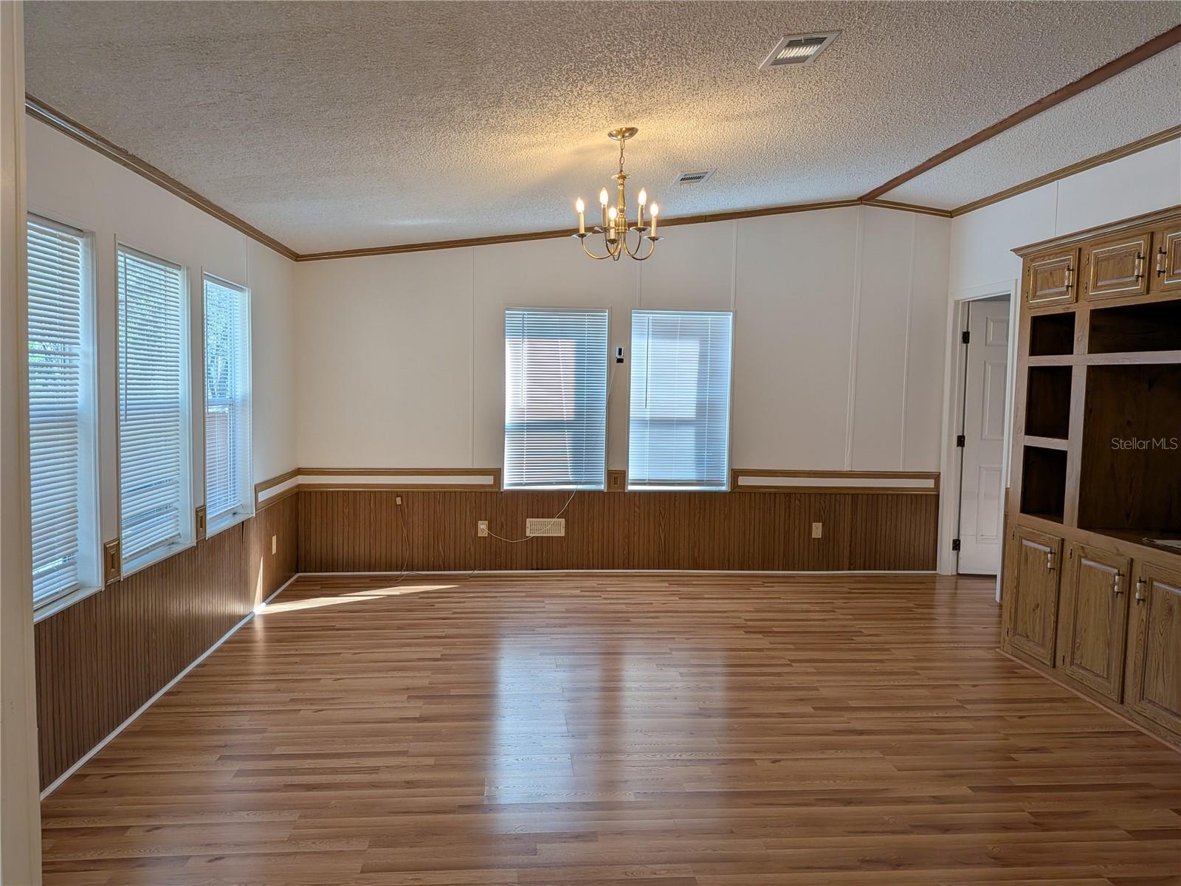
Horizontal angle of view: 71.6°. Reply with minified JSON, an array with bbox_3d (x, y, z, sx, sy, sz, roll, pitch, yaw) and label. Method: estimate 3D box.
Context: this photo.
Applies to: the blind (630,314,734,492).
[{"bbox_3d":[0.668,-0.314,6.054,0.757,1.304,0.050,1,4,-5],"label":"blind"}]

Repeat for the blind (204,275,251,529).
[{"bbox_3d":[-2.004,-0.252,4.492,0.050,1.275,0.700,1,4,-5],"label":"blind"}]

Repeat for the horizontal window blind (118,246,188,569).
[{"bbox_3d":[-1.926,-0.183,3.598,0.050,1.285,0.670,1,4,-5],"label":"horizontal window blind"}]

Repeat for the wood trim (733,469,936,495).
[{"bbox_3d":[1.853,0.296,6.157,1.606,0.176,0.026,1,4,-5],"label":"wood trim"}]

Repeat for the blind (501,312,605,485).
[{"bbox_3d":[-0.251,-0.321,5.973,0.740,1.297,0.050,1,4,-5],"label":"blind"}]

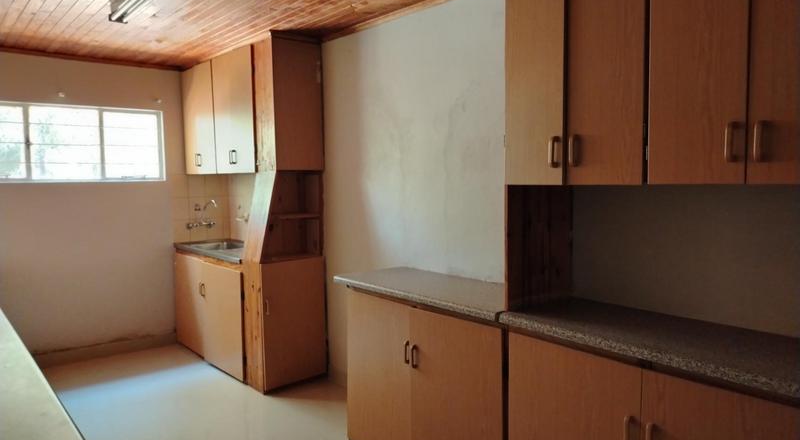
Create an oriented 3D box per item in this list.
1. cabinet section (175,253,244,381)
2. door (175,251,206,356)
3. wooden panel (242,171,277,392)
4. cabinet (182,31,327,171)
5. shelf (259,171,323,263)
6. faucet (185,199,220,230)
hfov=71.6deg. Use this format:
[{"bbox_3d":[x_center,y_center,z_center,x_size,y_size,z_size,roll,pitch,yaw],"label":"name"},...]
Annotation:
[{"bbox_3d":[-1.347,0.703,4.578,0.525,0.808,1.323,-5,6,-41],"label":"cabinet section"},{"bbox_3d":[-1.764,0.700,4.678,0.030,0.789,0.576,-5,6,-41],"label":"door"},{"bbox_3d":[-0.954,0.416,3.825,0.160,1.496,0.262,-5,6,-41],"label":"wooden panel"},{"bbox_3d":[-1.224,-0.824,4.403,0.378,0.908,1.607,-5,6,-41],"label":"cabinet"},{"bbox_3d":[-0.821,-0.036,3.913,0.506,0.615,0.265,-5,6,-41],"label":"shelf"},{"bbox_3d":[-1.740,-0.052,4.937,0.235,0.250,0.243,-5,6,-41],"label":"faucet"}]

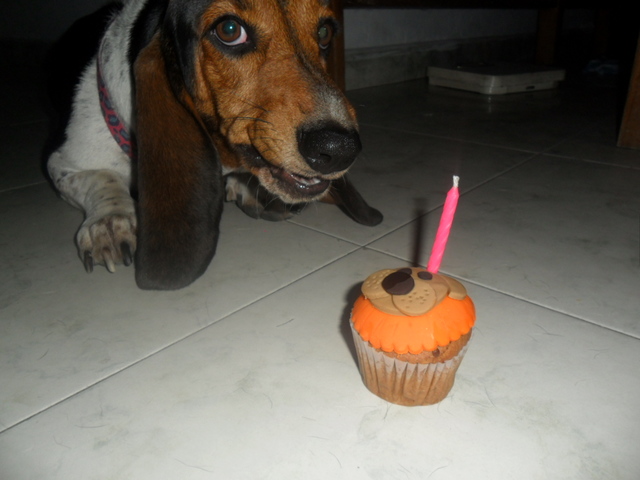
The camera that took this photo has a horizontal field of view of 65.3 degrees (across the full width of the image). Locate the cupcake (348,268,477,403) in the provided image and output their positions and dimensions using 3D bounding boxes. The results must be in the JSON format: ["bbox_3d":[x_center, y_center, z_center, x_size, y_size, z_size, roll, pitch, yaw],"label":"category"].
[{"bbox_3d":[0.051,0.053,0.283,0.069,0.057,0.069,-1,24,0],"label":"cupcake"}]

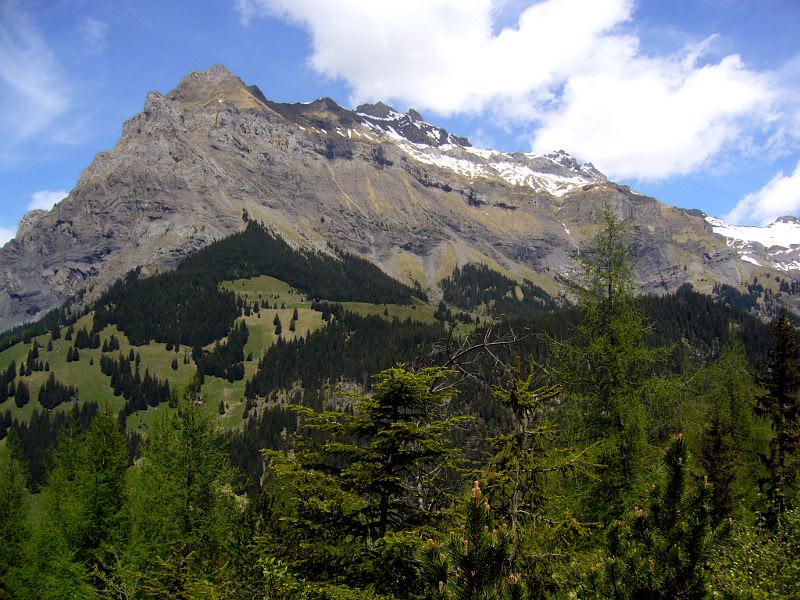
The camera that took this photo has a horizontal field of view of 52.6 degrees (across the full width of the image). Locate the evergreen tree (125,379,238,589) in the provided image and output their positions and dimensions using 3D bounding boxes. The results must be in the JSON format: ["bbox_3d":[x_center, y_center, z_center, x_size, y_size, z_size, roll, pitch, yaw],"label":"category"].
[{"bbox_3d":[-5.673,4.764,21.000,2.871,5.452,2.871,0,-6,0],"label":"evergreen tree"}]

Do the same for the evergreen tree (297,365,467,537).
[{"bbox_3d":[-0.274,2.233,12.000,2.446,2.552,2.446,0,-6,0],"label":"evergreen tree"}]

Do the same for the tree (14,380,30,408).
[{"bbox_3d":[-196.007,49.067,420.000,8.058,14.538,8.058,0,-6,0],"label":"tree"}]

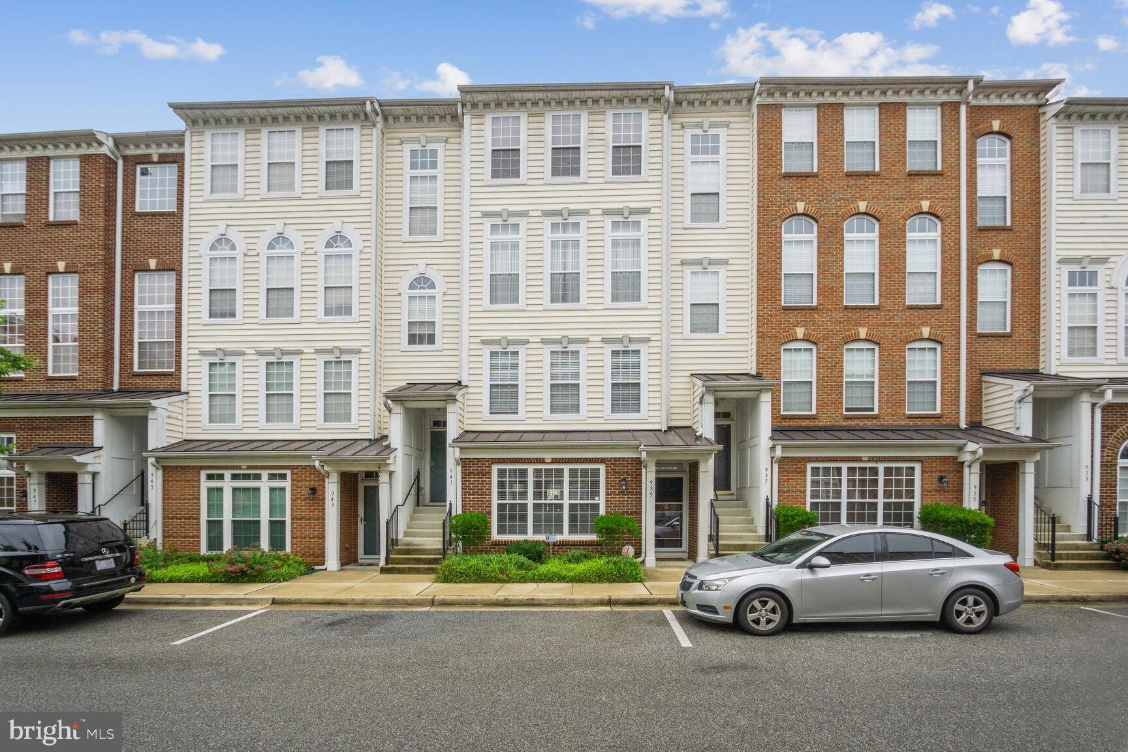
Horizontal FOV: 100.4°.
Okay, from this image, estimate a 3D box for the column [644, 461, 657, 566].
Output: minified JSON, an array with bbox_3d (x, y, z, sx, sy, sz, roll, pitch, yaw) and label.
[{"bbox_3d":[1.998,3.146,10.820,0.284,2.517,0.270,0,0,1],"label":"column"}]

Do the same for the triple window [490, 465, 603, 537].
[{"bbox_3d":[-0.352,2.989,11.200,2.678,1.775,0.140,0,0,1],"label":"triple window"}]

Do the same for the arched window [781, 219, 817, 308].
[{"bbox_3d":[5.952,-2.913,11.900,0.859,2.255,0.100,0,-1,2],"label":"arched window"}]

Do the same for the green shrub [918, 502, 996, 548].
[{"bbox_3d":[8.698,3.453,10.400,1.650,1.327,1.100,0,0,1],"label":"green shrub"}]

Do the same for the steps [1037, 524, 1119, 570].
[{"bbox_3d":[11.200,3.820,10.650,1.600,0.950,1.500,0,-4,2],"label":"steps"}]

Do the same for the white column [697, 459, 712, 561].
[{"bbox_3d":[3.100,3.040,10.450,0.250,2.380,0.250,0,-4,2],"label":"white column"}]

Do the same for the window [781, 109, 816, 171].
[{"bbox_3d":[5.967,-5.981,11.930,0.861,1.667,0.100,0,-1,2],"label":"window"}]

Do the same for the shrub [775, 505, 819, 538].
[{"bbox_3d":[5.262,3.436,10.650,0.980,0.970,0.900,0,-1,2],"label":"shrub"}]

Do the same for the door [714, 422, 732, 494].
[{"bbox_3d":[4.431,2.390,13.700,0.925,2.005,0.080,0,0,1],"label":"door"}]

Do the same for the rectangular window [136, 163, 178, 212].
[{"bbox_3d":[-11.260,-5.220,13.000,1.130,1.300,0.130,0,-4,3],"label":"rectangular window"}]

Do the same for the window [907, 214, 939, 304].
[{"bbox_3d":[9.045,-2.918,11.830,0.854,2.264,0.100,0,-1,2],"label":"window"}]

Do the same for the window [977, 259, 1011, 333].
[{"bbox_3d":[11.160,-2.050,12.200,0.870,1.840,0.130,0,-4,2],"label":"window"}]

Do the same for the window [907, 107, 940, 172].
[{"bbox_3d":[9.242,-6.101,12.080,0.883,1.666,0.120,0,0,1],"label":"window"}]

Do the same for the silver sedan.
[{"bbox_3d":[4.080,2.950,7.180,4.600,1.470,1.810,0,-4,0],"label":"silver sedan"}]

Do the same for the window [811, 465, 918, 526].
[{"bbox_3d":[7.311,2.996,11.450,2.748,1.740,0.140,0,0,1],"label":"window"}]

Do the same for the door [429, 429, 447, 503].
[{"bbox_3d":[-3.230,2.510,13.000,0.930,2.060,0.090,0,-4,2],"label":"door"}]

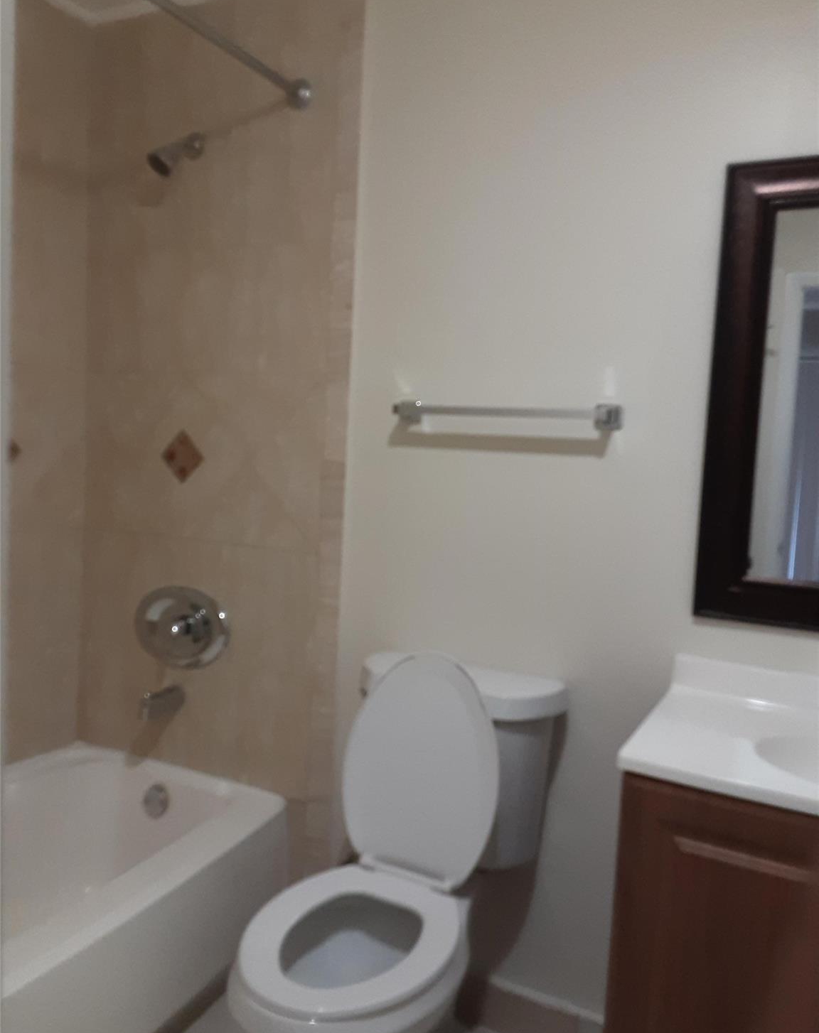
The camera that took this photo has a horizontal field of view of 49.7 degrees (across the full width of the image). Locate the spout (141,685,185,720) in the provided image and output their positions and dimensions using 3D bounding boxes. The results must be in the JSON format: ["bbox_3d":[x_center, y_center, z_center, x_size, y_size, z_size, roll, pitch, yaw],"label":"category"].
[{"bbox_3d":[-0.655,0.493,2.336,0.058,0.070,0.120,5,5,26],"label":"spout"}]

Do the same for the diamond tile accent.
[{"bbox_3d":[-0.599,-0.158,2.340,0.138,0.140,0.010,5,5,26],"label":"diamond tile accent"}]

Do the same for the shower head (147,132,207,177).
[{"bbox_3d":[-0.581,-0.905,2.192,0.070,0.146,0.164,5,5,26],"label":"shower head"}]

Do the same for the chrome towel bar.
[{"bbox_3d":[0.197,-0.222,1.916,0.521,0.055,0.068,5,5,26],"label":"chrome towel bar"}]

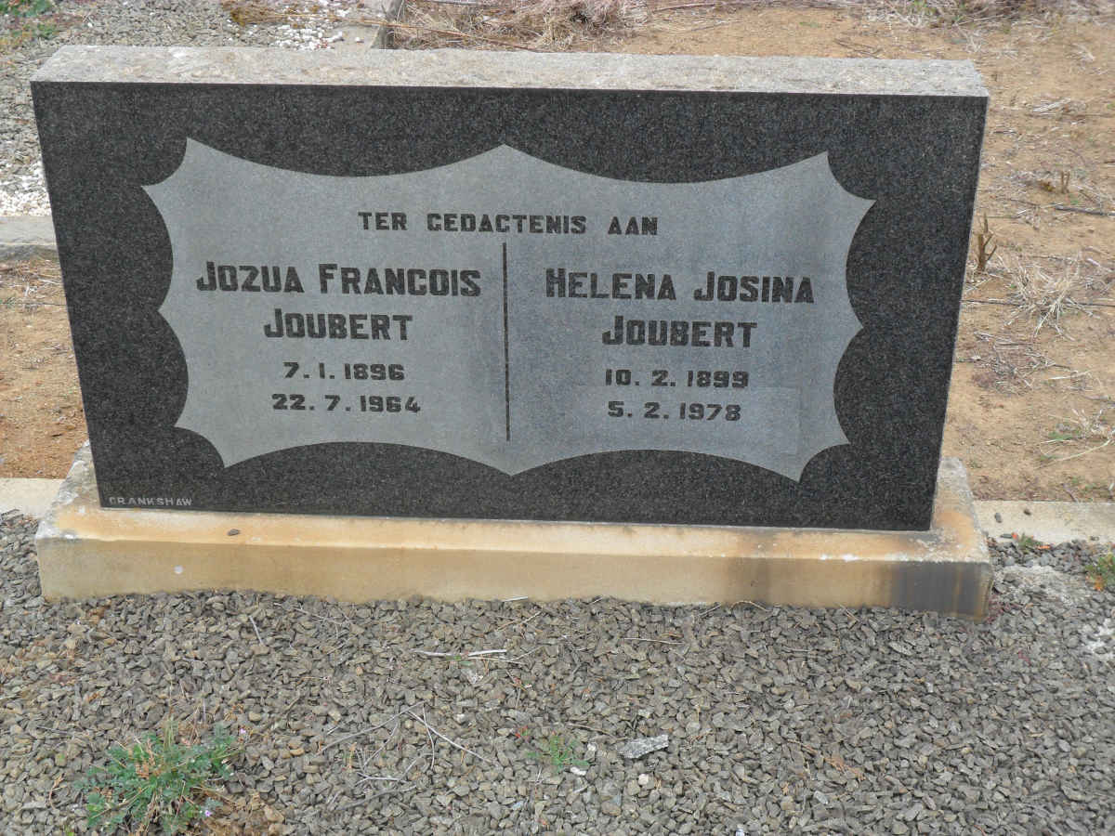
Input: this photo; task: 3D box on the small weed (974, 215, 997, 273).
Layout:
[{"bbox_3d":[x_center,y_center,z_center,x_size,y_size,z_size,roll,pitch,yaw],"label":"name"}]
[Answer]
[{"bbox_3d":[0.839,-0.342,3.281,0.038,0.113,0.034,1,31,2],"label":"small weed"}]

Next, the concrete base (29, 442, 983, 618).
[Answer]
[{"bbox_3d":[-0.063,0.159,2.425,1.309,0.104,0.262,1,31,2],"label":"concrete base"}]

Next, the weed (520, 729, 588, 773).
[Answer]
[{"bbox_3d":[-0.003,0.413,2.067,0.080,0.034,0.046,1,31,2],"label":"weed"}]

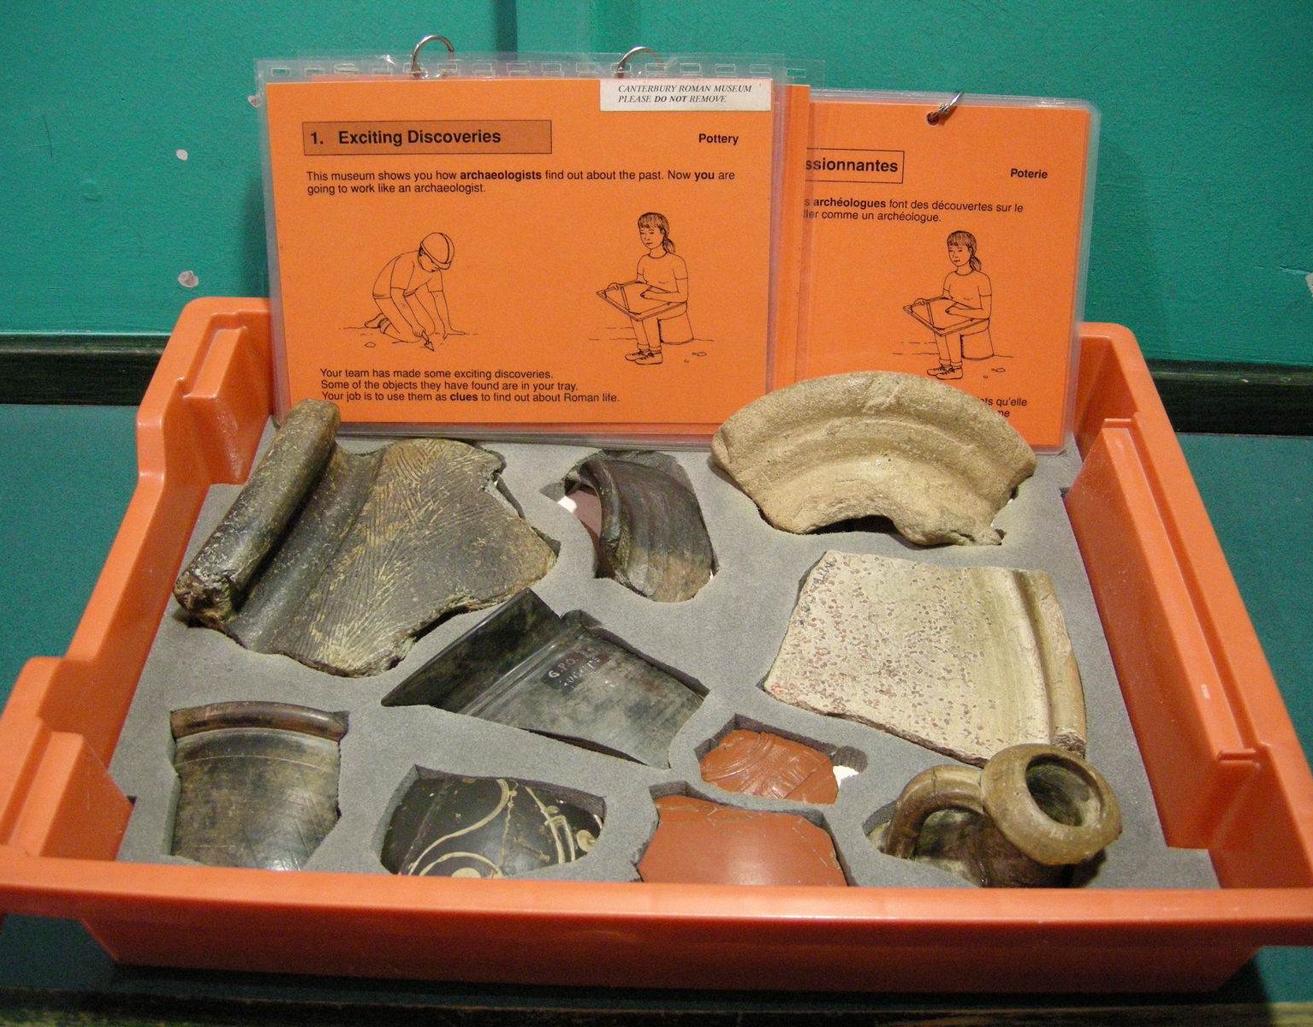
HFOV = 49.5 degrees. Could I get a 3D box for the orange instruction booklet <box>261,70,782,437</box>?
[{"bbox_3d":[-0.057,-0.110,0.613,0.217,0.159,0.012,0,19,1],"label":"orange instruction booklet"}]

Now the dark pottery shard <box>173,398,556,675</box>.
[{"bbox_3d":[-0.112,0.012,0.582,0.134,0.046,0.134,12,43,11],"label":"dark pottery shard"}]

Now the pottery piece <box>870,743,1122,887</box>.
[{"bbox_3d":[0.113,0.109,0.475,0.080,0.072,0.055,1,43,0],"label":"pottery piece"}]

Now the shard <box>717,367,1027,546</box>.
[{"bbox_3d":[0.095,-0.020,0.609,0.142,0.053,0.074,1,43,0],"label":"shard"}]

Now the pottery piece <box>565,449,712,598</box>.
[{"bbox_3d":[-0.005,0.010,0.603,0.060,0.040,0.083,1,43,0],"label":"pottery piece"}]

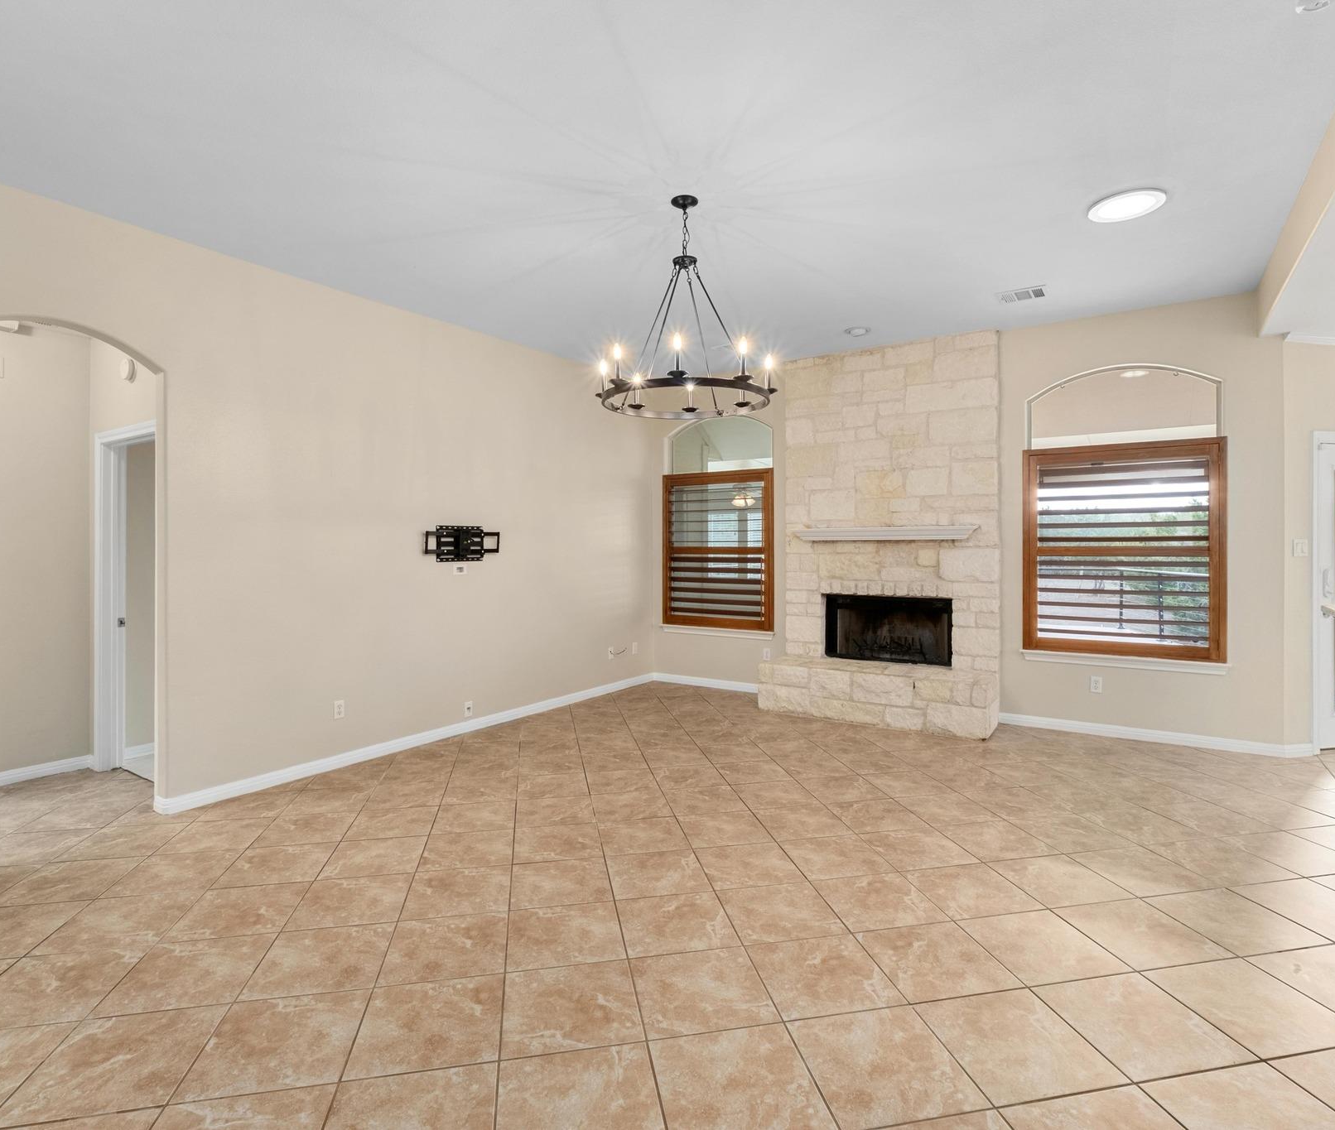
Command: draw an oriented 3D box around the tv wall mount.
[{"bbox_3d":[-1.484,-0.156,5.251,0.080,0.265,0.660,0,1,35],"label":"tv wall mount"}]

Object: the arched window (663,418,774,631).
[{"bbox_3d":[0.472,-0.409,6.838,1.215,2.033,0.110,0,1,33],"label":"arched window"}]

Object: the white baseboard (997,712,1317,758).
[{"bbox_3d":[3.381,1.194,5.018,1.840,0.085,0.170,0,1,33],"label":"white baseboard"}]

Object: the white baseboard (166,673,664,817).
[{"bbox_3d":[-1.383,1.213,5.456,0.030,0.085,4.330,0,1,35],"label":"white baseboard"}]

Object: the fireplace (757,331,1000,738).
[{"bbox_3d":[1.669,-0.292,5.731,1.810,3.040,0.530,0,1,33],"label":"fireplace"}]

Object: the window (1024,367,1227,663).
[{"bbox_3d":[3.229,-0.380,5.057,1.225,2.066,0.110,0,1,33],"label":"window"}]

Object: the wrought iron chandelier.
[{"bbox_3d":[0.088,-1.249,3.363,0.850,0.975,0.850,0,1,0],"label":"wrought iron chandelier"}]

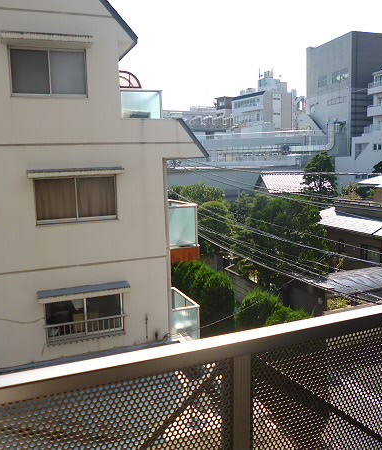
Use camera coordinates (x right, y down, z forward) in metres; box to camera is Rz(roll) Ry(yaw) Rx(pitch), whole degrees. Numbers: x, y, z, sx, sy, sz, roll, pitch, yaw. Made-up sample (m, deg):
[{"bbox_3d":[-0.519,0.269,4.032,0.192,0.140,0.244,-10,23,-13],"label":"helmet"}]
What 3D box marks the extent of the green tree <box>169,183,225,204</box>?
[{"bbox_3d":[0.451,-0.263,32.258,4.600,6.040,4.000,-2,8,1],"label":"green tree"}]

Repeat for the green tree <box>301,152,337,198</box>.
[{"bbox_3d":[10.496,-2.270,34.053,3.000,7.230,3.000,0,8,17],"label":"green tree"}]

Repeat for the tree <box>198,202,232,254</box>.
[{"bbox_3d":[1.559,1.131,27.406,2.800,5.500,2.800,-2,8,3],"label":"tree"}]

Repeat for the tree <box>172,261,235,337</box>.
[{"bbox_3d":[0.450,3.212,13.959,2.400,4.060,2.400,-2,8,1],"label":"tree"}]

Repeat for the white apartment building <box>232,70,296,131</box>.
[{"bbox_3d":[16.133,-20.765,91.599,9.200,21.440,12.000,-6,9,-29],"label":"white apartment building"}]

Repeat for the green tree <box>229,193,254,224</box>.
[{"bbox_3d":[3.860,0.409,31.356,2.600,5.710,2.600,-1,8,7],"label":"green tree"}]

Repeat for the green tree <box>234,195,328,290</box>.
[{"bbox_3d":[5.055,1.290,23.408,5.200,6.010,5.000,0,8,12],"label":"green tree"}]

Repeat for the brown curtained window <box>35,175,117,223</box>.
[{"bbox_3d":[-2.537,-0.564,9.286,1.730,1.010,0.100,-5,8,-19],"label":"brown curtained window"}]

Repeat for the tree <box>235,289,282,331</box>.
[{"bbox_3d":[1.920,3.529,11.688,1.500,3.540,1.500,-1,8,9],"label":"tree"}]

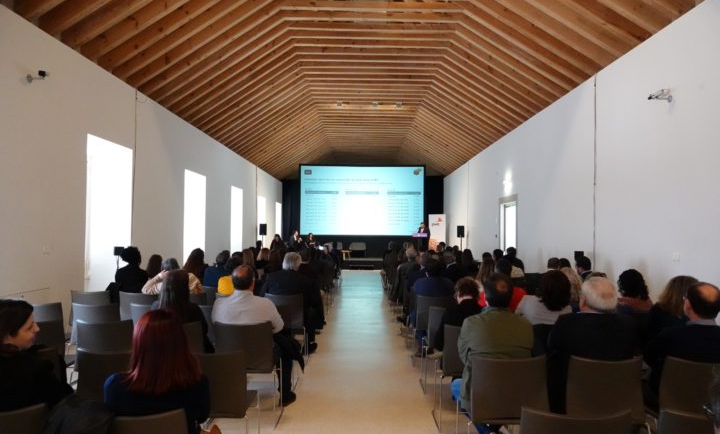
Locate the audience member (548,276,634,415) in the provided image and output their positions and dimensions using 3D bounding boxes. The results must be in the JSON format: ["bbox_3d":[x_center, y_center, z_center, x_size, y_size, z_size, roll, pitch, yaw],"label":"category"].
[{"bbox_3d":[1.383,1.018,3.065,0.540,1.290,0.800,1,-2,0],"label":"audience member"}]

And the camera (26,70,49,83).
[{"bbox_3d":[-4.331,-1.881,6.440,0.250,0.170,0.250,1,-2,-27],"label":"camera"}]

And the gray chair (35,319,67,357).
[{"bbox_3d":[-2.501,1.226,3.889,0.490,0.850,0.560,1,-2,0],"label":"gray chair"}]

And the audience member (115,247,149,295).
[{"bbox_3d":[-3.092,1.071,6.577,0.500,1.320,0.780,1,-2,0],"label":"audience member"}]

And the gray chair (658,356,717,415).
[{"bbox_3d":[2.032,1.259,3.086,0.500,0.850,0.550,1,-2,0],"label":"gray chair"}]

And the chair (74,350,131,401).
[{"bbox_3d":[-1.463,1.224,3.109,0.500,0.850,0.550,1,-2,0],"label":"chair"}]

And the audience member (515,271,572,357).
[{"bbox_3d":[1.453,1.062,3.972,0.500,1.235,0.700,1,-2,0],"label":"audience member"}]

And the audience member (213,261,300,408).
[{"bbox_3d":[-0.881,1.024,4.106,0.600,1.270,0.750,1,-2,0],"label":"audience member"}]

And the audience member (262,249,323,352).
[{"bbox_3d":[-0.792,1.093,5.893,0.600,1.310,0.780,1,-2,0],"label":"audience member"}]

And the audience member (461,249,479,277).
[{"bbox_3d":[2.070,1.252,9.397,0.480,1.230,0.700,1,-2,0],"label":"audience member"}]

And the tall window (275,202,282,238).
[{"bbox_3d":[-4.631,0.758,27.101,0.200,3.000,1.650,1,-2,0],"label":"tall window"}]

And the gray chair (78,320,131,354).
[{"bbox_3d":[-1.999,1.248,4.010,0.500,0.850,0.550,1,-2,0],"label":"gray chair"}]

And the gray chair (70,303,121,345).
[{"bbox_3d":[-2.544,1.256,4.848,0.490,0.850,0.560,1,-2,0],"label":"gray chair"}]

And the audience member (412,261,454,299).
[{"bbox_3d":[0.867,1.141,5.909,0.520,1.250,0.750,1,-2,0],"label":"audience member"}]

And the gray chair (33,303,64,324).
[{"bbox_3d":[-3.089,1.251,4.840,0.490,0.850,0.560,1,-2,0],"label":"gray chair"}]

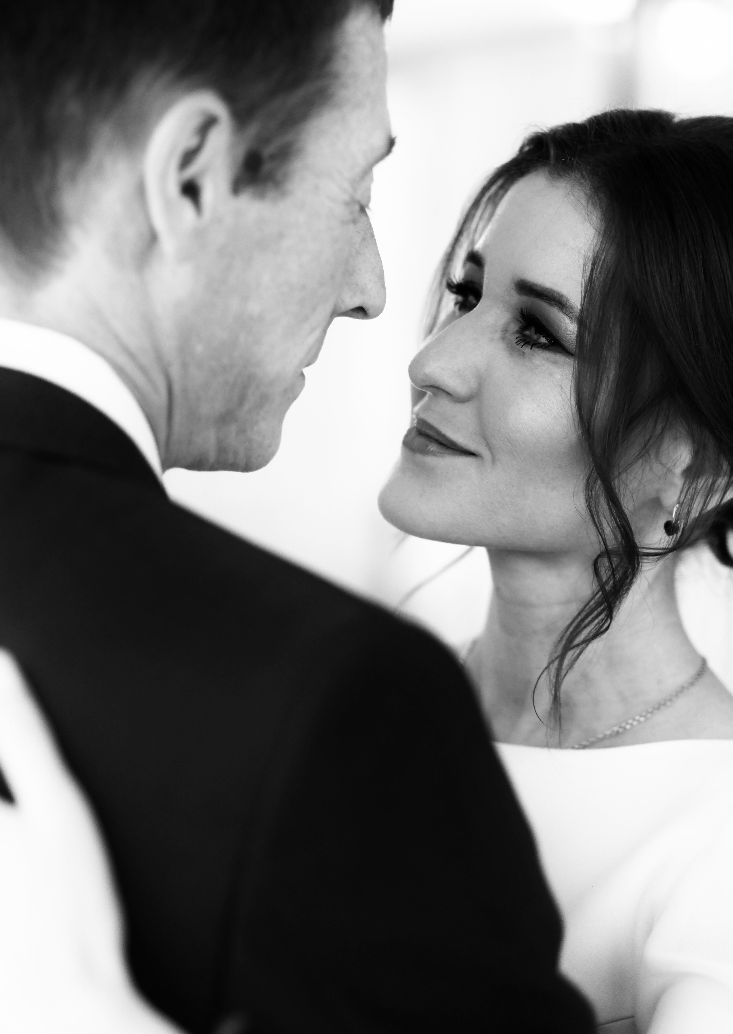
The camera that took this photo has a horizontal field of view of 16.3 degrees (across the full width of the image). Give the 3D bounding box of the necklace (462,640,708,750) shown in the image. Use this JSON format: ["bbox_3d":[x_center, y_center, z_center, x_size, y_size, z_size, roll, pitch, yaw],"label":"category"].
[{"bbox_3d":[0.109,0.097,1.310,0.132,0.080,0.125,2,4,31],"label":"necklace"}]

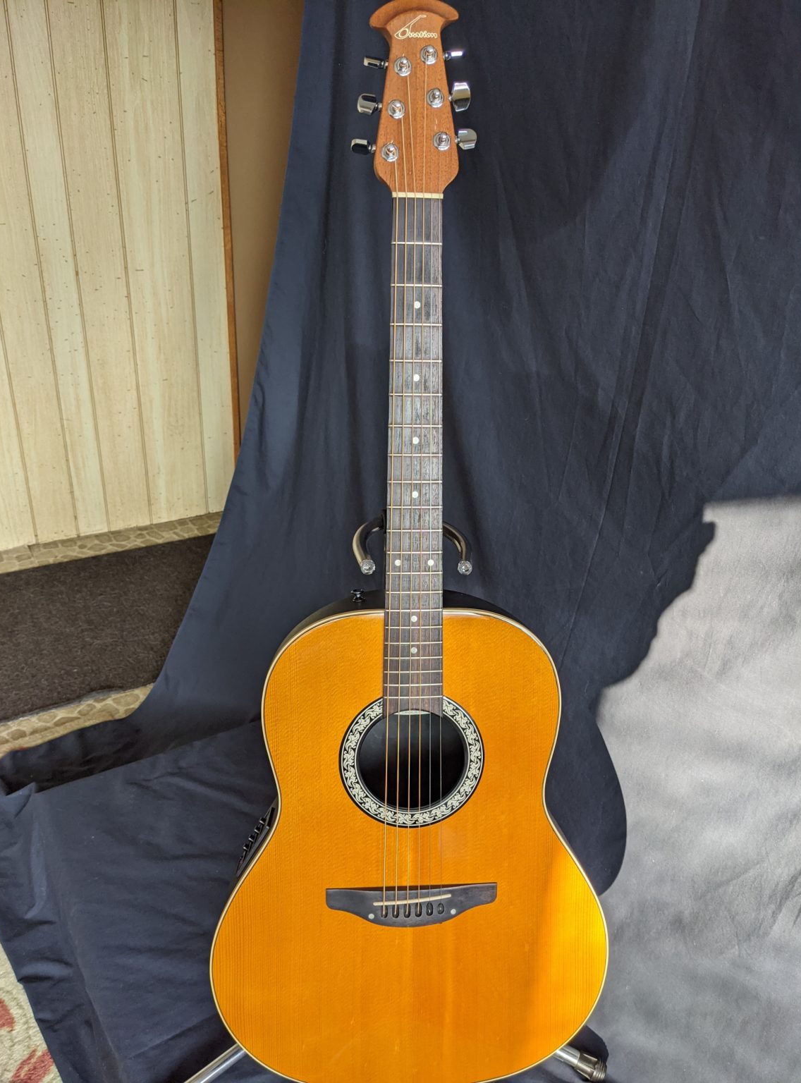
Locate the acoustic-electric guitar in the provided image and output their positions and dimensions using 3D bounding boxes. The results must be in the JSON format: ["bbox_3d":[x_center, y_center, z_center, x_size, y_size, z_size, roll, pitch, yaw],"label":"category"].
[{"bbox_3d":[0.009,0.052,0.844,0.405,1.051,0.152,-1,11,-4],"label":"acoustic-electric guitar"}]

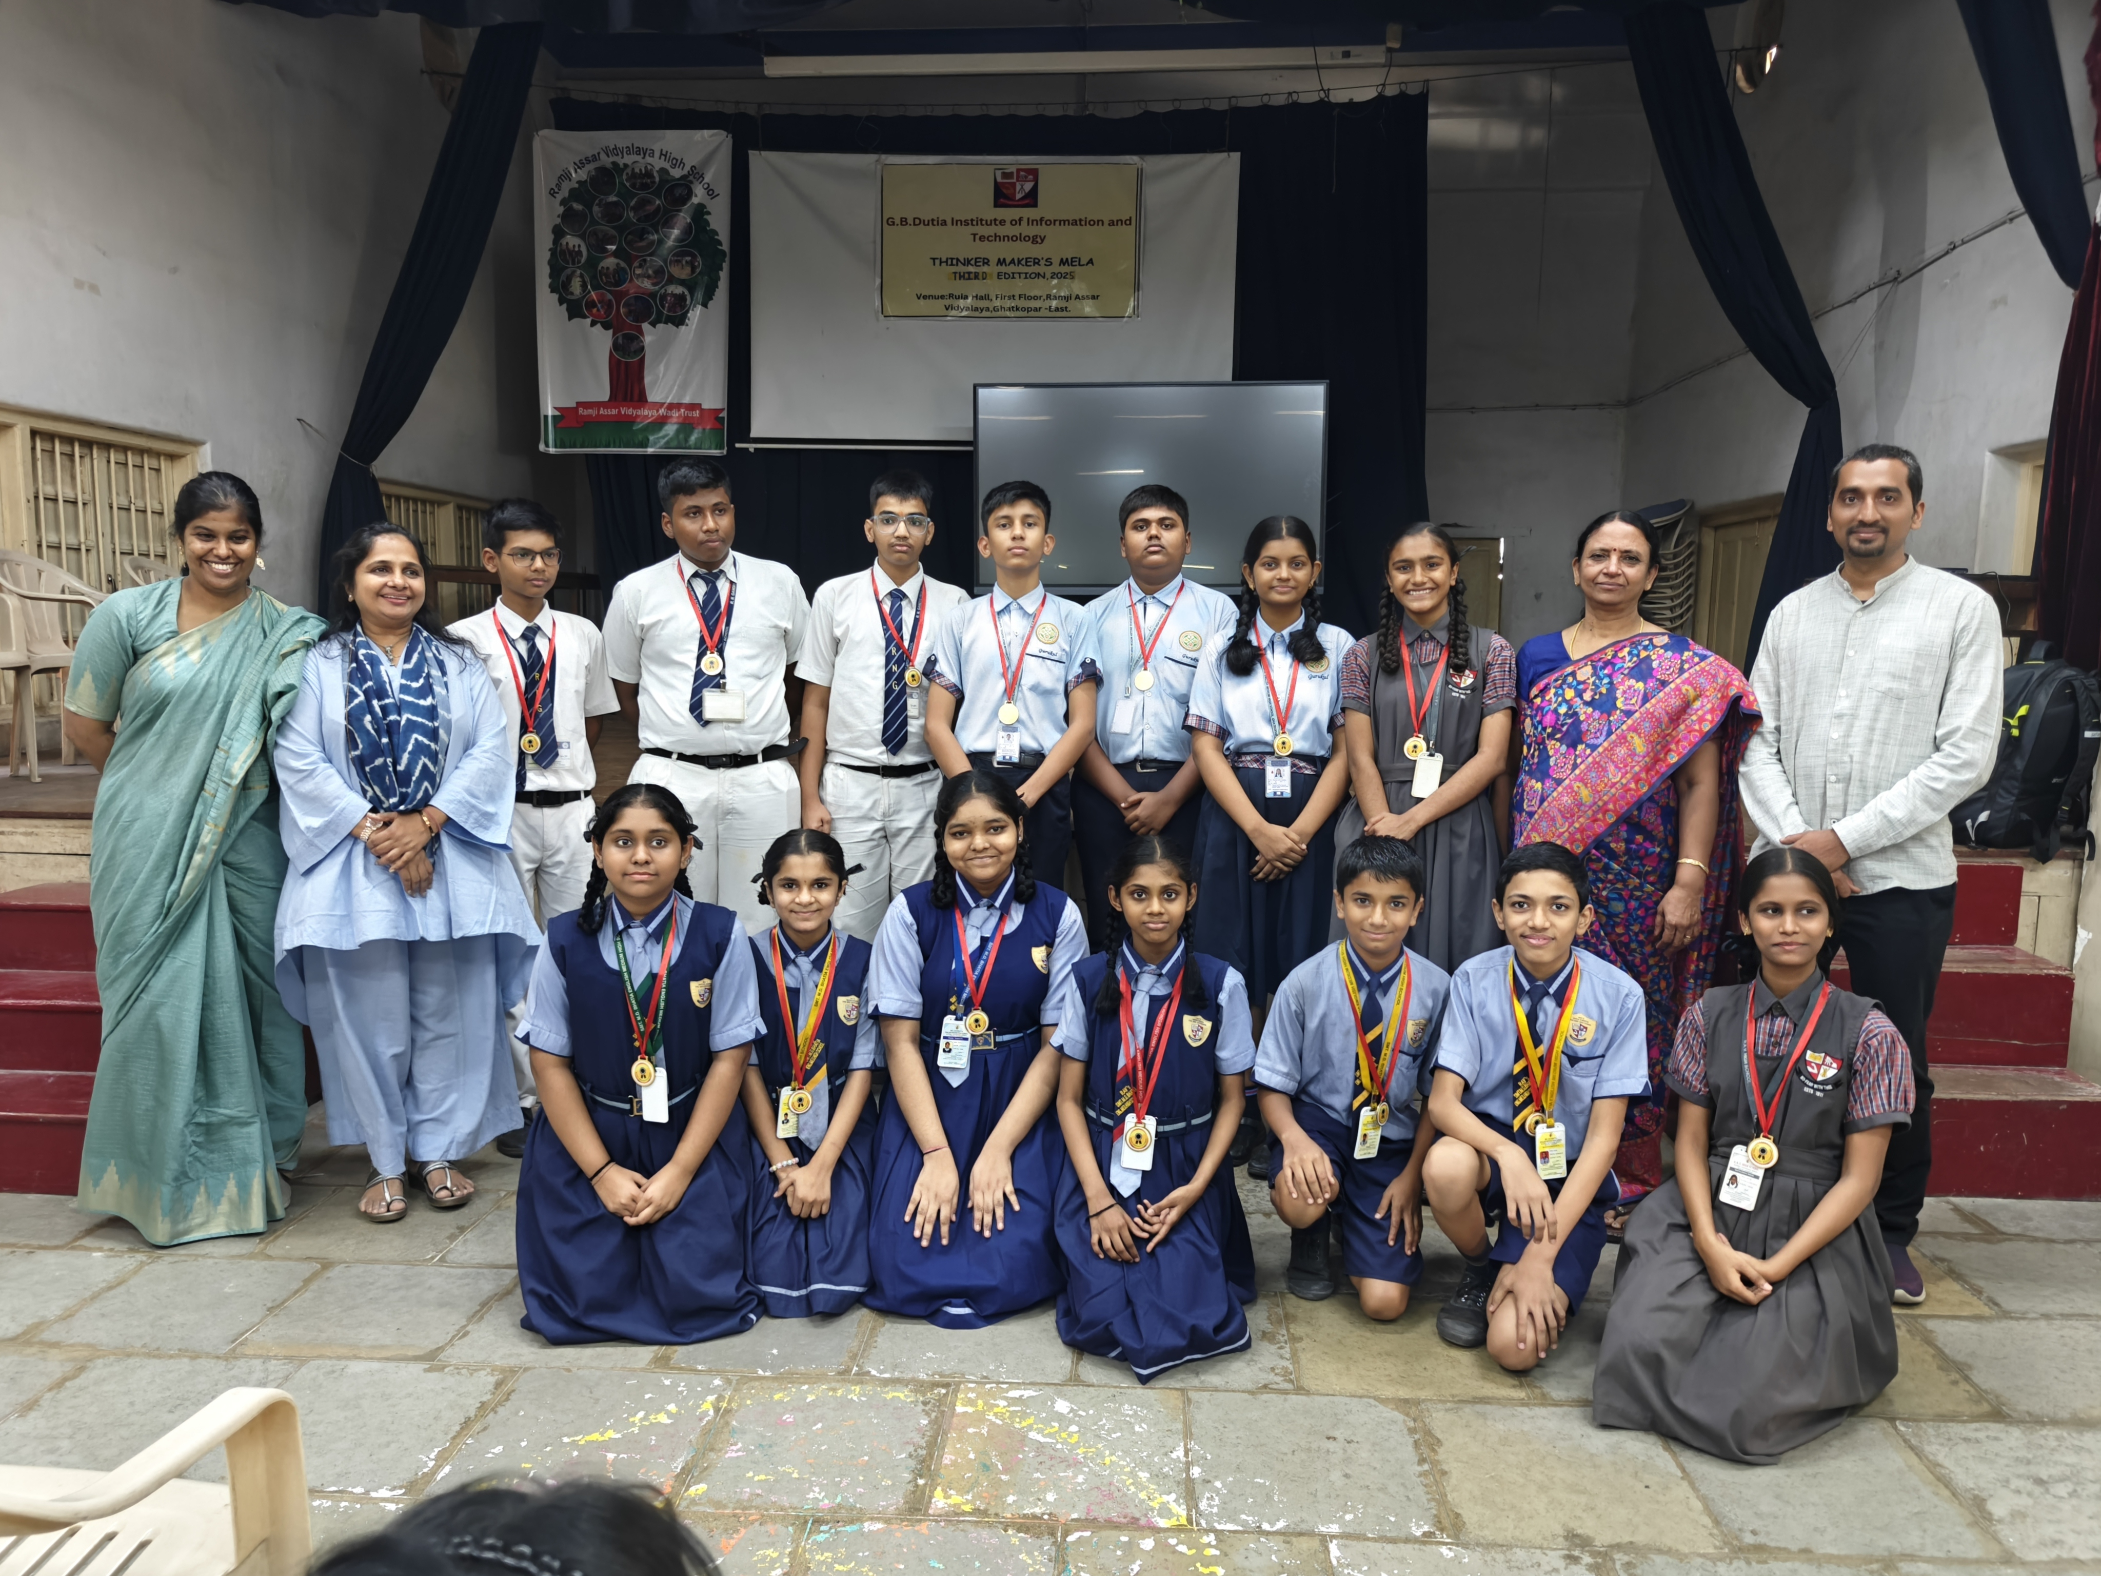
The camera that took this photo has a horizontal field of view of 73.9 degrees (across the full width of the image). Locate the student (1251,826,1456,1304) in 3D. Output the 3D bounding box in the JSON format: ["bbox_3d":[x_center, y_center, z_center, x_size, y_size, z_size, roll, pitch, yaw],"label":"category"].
[{"bbox_3d":[0.632,0.540,2.915,0.400,0.892,0.600,1,8,6],"label":"student"}]

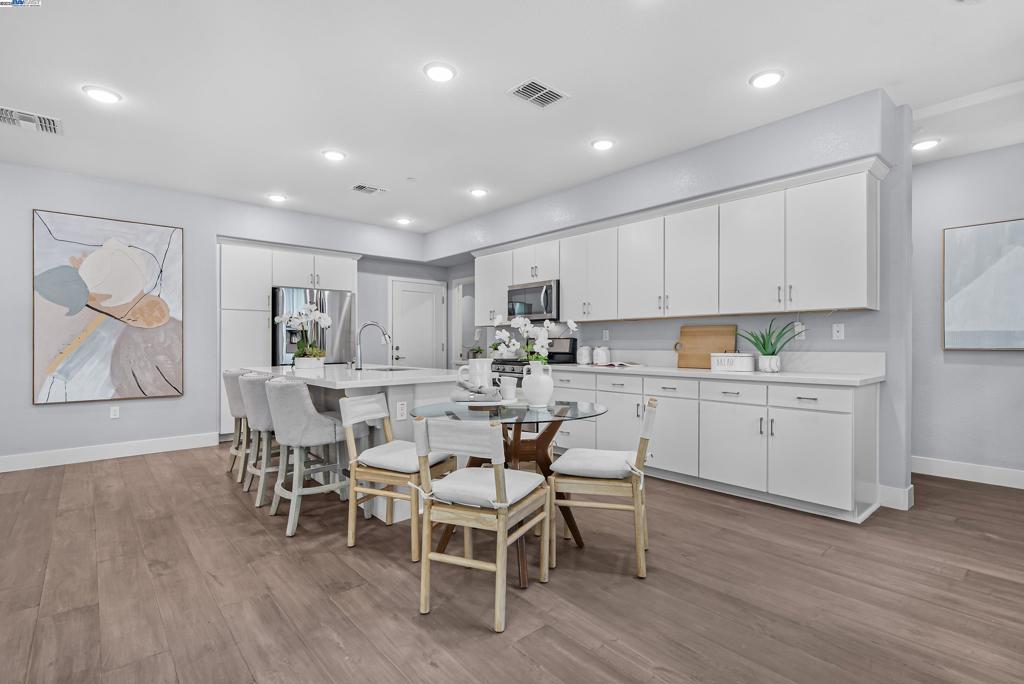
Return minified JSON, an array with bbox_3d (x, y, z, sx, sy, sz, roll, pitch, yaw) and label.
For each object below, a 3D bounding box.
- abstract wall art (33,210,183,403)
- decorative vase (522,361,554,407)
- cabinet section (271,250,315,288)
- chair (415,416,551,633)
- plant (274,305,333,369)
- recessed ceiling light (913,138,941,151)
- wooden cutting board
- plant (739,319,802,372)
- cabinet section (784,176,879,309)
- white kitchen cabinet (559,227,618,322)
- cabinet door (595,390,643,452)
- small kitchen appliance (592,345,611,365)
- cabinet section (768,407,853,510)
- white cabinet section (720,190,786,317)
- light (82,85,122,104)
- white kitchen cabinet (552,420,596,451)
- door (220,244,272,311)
[{"bbox_3d":[-3.943,-0.318,4.796,1.142,1.782,0.040,0,0,-41],"label":"abstract wall art"},{"bbox_3d":[0.161,0.259,3.001,0.195,0.276,0.190,0,0,3],"label":"decorative vase"},{"bbox_3d":[-2.887,-0.891,6.228,0.507,0.424,0.500,0,0,-42],"label":"cabinet section"},{"bbox_3d":[-0.119,0.729,2.171,0.440,0.830,0.510,0,0,23],"label":"chair"},{"bbox_3d":[-1.853,-0.053,4.300,0.500,0.580,0.300,0,0,0],"label":"plant"},{"bbox_3d":[3.199,-1.518,3.738,0.170,0.030,0.170,0,0,-42],"label":"recessed ceiling light"},{"bbox_3d":[1.689,0.047,4.228,0.025,0.382,0.508,13,-9,-41],"label":"wooden cutting board"},{"bbox_3d":[1.984,0.029,3.720,0.380,0.420,0.430,0,0,-41],"label":"plant"},{"bbox_3d":[2.182,-0.671,3.380,0.025,0.891,0.495,0,0,-41],"label":"cabinet section"},{"bbox_3d":[0.891,-0.670,5.074,0.328,0.903,0.761,0,0,-41],"label":"white kitchen cabinet"},{"bbox_3d":[0.975,0.769,4.386,0.022,0.615,0.497,0,-1,-42],"label":"cabinet door"},{"bbox_3d":[0.913,0.142,4.920,0.173,0.193,0.173,0,0,0],"label":"small kitchen appliance"},{"bbox_3d":[1.945,0.747,3.180,0.025,0.595,0.483,0,0,-42],"label":"cabinet section"},{"bbox_3d":[1.854,-0.670,3.751,0.025,0.891,0.495,0,0,-41],"label":"white cabinet section"},{"bbox_3d":[-2.666,-1.597,3.147,0.211,0.030,0.211,0,0,-42],"label":"light"},{"bbox_3d":[0.751,0.878,4.892,0.580,0.310,0.720,0,0,-42],"label":"white kitchen cabinet"},{"bbox_3d":[-3.088,-0.738,5.641,0.526,0.727,0.025,0,0,-41],"label":"door"}]

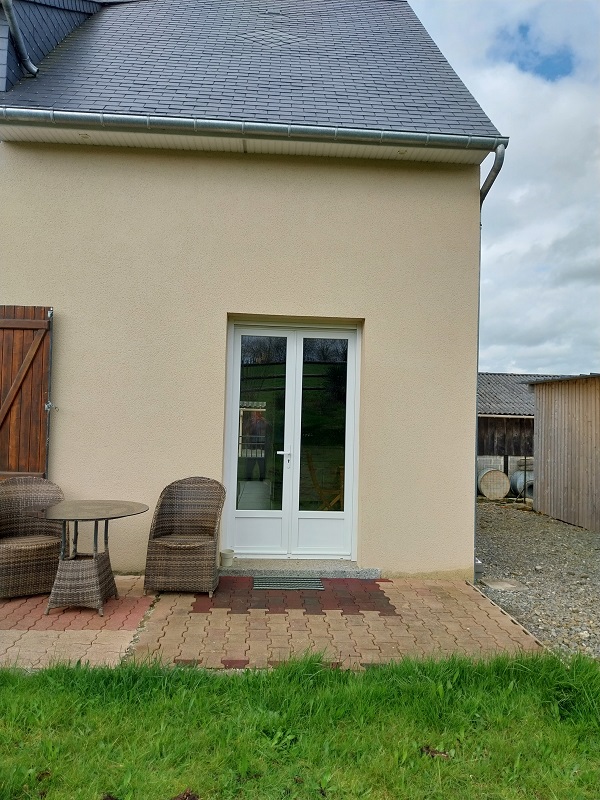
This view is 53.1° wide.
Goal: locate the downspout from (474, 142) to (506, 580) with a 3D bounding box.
[{"bbox_3d":[1.643,-0.247,5.292,0.090,3.817,0.600,2,-2,-3],"label":"downspout"}]

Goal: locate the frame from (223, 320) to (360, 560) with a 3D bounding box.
[{"bbox_3d":[-0.070,0.369,5.455,1.210,2.140,0.110,2,-2,-3],"label":"frame"}]

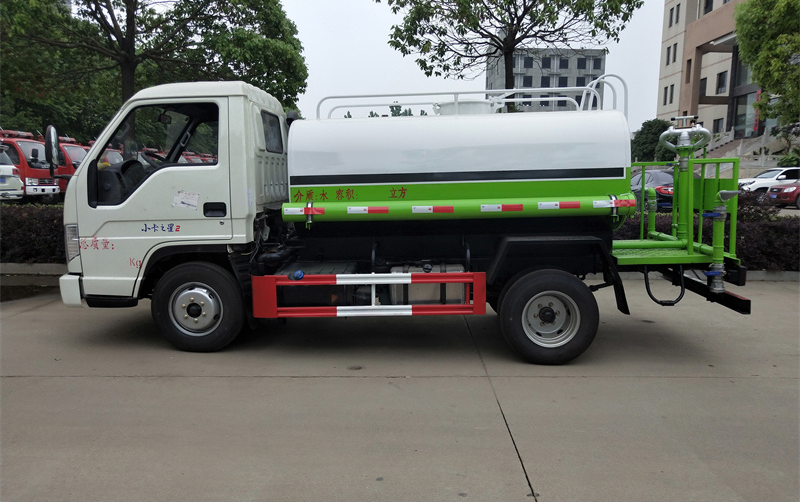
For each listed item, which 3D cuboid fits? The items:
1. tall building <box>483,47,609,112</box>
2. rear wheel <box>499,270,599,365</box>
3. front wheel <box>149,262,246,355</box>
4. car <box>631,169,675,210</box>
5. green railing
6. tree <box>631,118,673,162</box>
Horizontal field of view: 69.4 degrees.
[{"bbox_3d":[26.100,-24.776,107.594,18.000,21.900,16.000,0,8,0],"label":"tall building"},{"bbox_3d":[1.120,0.486,4.361,0.710,0.710,0.210,1,8,5],"label":"rear wheel"},{"bbox_3d":[-1.620,0.452,4.638,0.700,0.700,0.190,1,8,5],"label":"front wheel"},{"bbox_3d":[8.700,-2.030,19.508,1.820,1.460,4.700,0,8,3],"label":"car"},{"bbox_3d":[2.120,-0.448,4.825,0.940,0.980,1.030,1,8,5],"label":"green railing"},{"bbox_3d":[19.400,-8.265,44.280,3.900,4.000,3.800,0,8,0],"label":"tree"}]

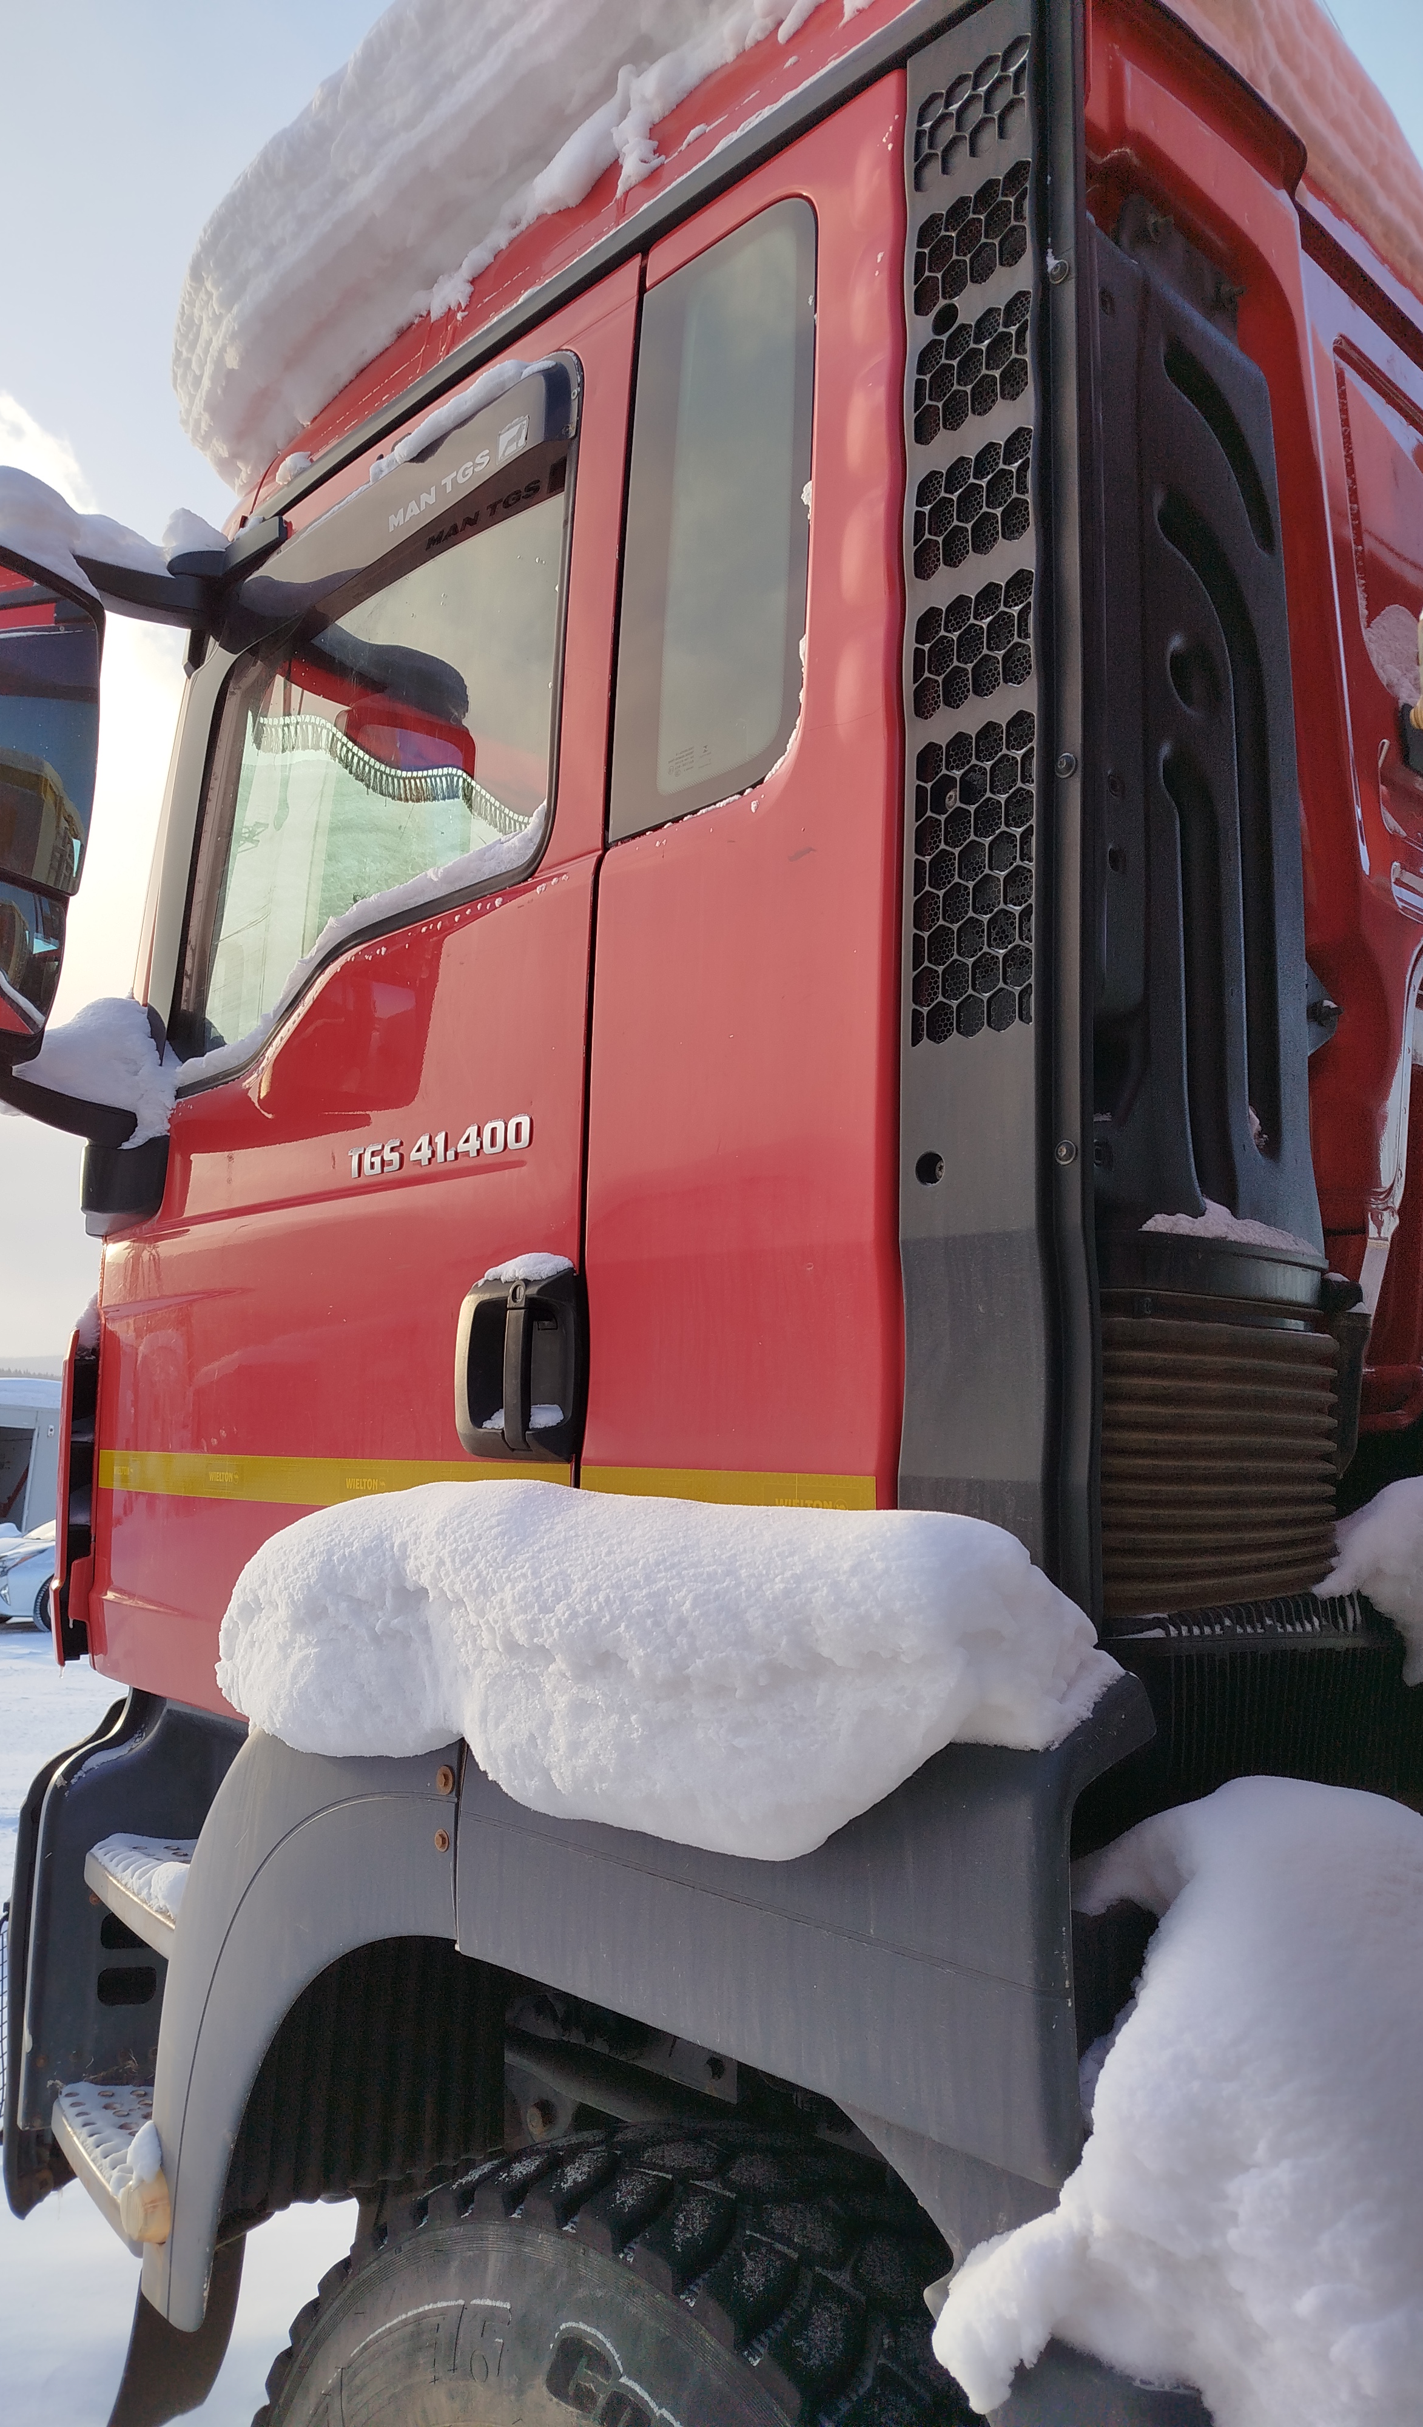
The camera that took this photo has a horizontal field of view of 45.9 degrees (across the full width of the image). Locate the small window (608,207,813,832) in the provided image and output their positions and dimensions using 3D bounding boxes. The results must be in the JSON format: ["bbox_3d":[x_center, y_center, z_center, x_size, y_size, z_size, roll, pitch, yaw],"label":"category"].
[{"bbox_3d":[-0.002,-0.673,1.639,0.030,0.565,0.279,10,-11,-44],"label":"small window"}]

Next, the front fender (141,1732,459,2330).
[{"bbox_3d":[-0.349,0.828,1.750,0.200,0.683,0.546,6,-9,-45],"label":"front fender"}]

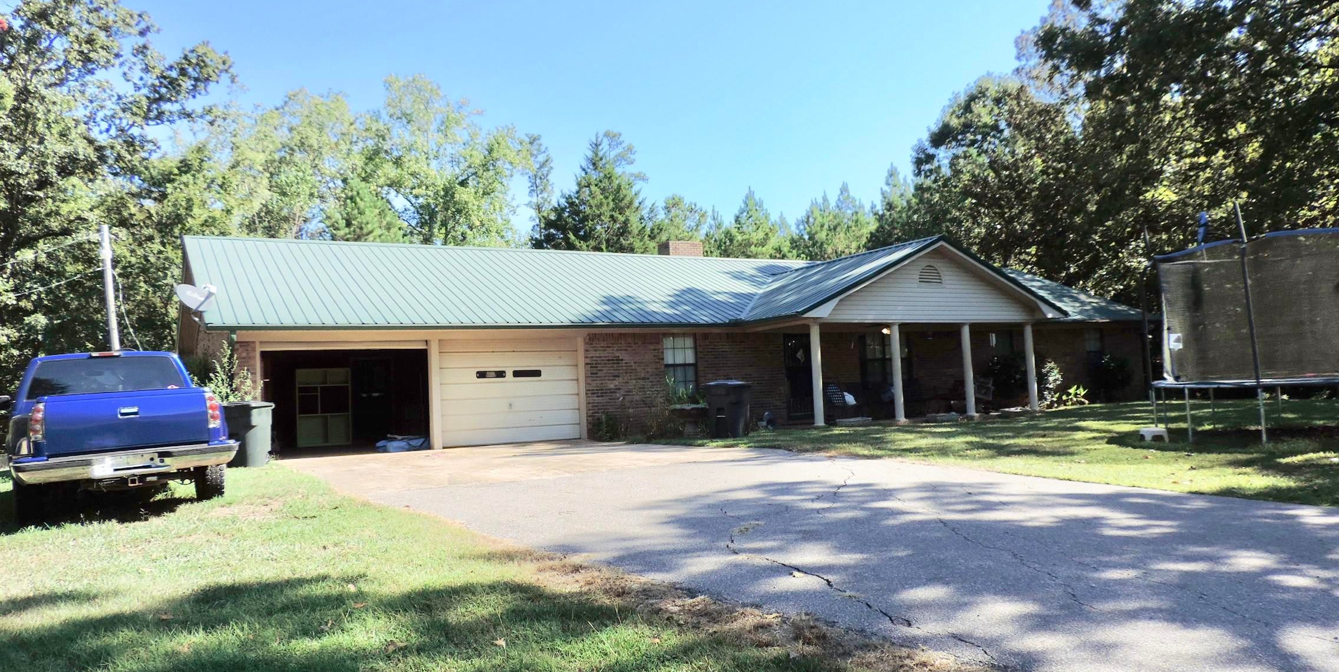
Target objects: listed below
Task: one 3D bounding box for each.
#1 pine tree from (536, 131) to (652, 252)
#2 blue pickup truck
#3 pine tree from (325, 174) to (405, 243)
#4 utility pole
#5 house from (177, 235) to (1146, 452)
[{"bbox_3d":[-2.661,-2.486,36.692,5.400,11.360,5.400,-2,-3,0],"label":"pine tree"},{"bbox_3d":[-6.823,1.082,11.326,1.980,1.800,5.450,-2,-3,-35],"label":"blue pickup truck"},{"bbox_3d":[-10.004,-1.088,30.768,3.900,8.570,3.900,-2,-3,0],"label":"pine tree"},{"bbox_3d":[-13.178,0.064,22.059,0.200,5.480,0.200,-7,-3,0],"label":"utility pole"},{"bbox_3d":[1.247,-0.009,25.742,25.980,4.780,13.530,-1,-4,-31],"label":"house"}]

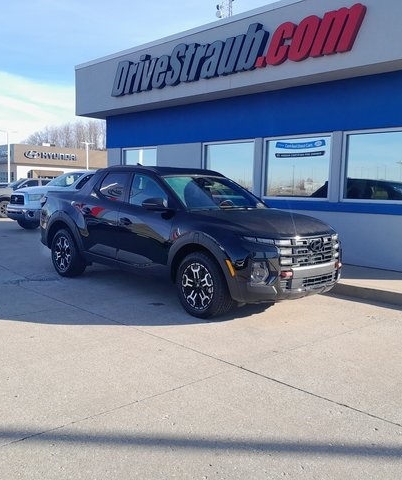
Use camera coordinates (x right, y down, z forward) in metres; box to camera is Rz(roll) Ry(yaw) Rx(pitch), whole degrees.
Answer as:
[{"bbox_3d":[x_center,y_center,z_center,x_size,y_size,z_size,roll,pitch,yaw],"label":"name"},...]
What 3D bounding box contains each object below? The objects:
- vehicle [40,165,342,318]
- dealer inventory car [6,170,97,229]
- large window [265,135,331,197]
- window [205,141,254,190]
[{"bbox_3d":[-0.418,-0.184,7.078,1.930,1.710,4.970,-4,8,-43],"label":"vehicle"},{"bbox_3d":[-3.461,-1.321,16.665,5.810,1.930,2.030,-4,8,-43],"label":"dealer inventory car"},{"bbox_3d":[1.741,-1.316,9.151,0.100,1.170,1.525,-4,8,-43],"label":"large window"},{"bbox_3d":[0.569,-1.476,10.391,0.100,1.170,1.510,-4,8,-43],"label":"window"}]

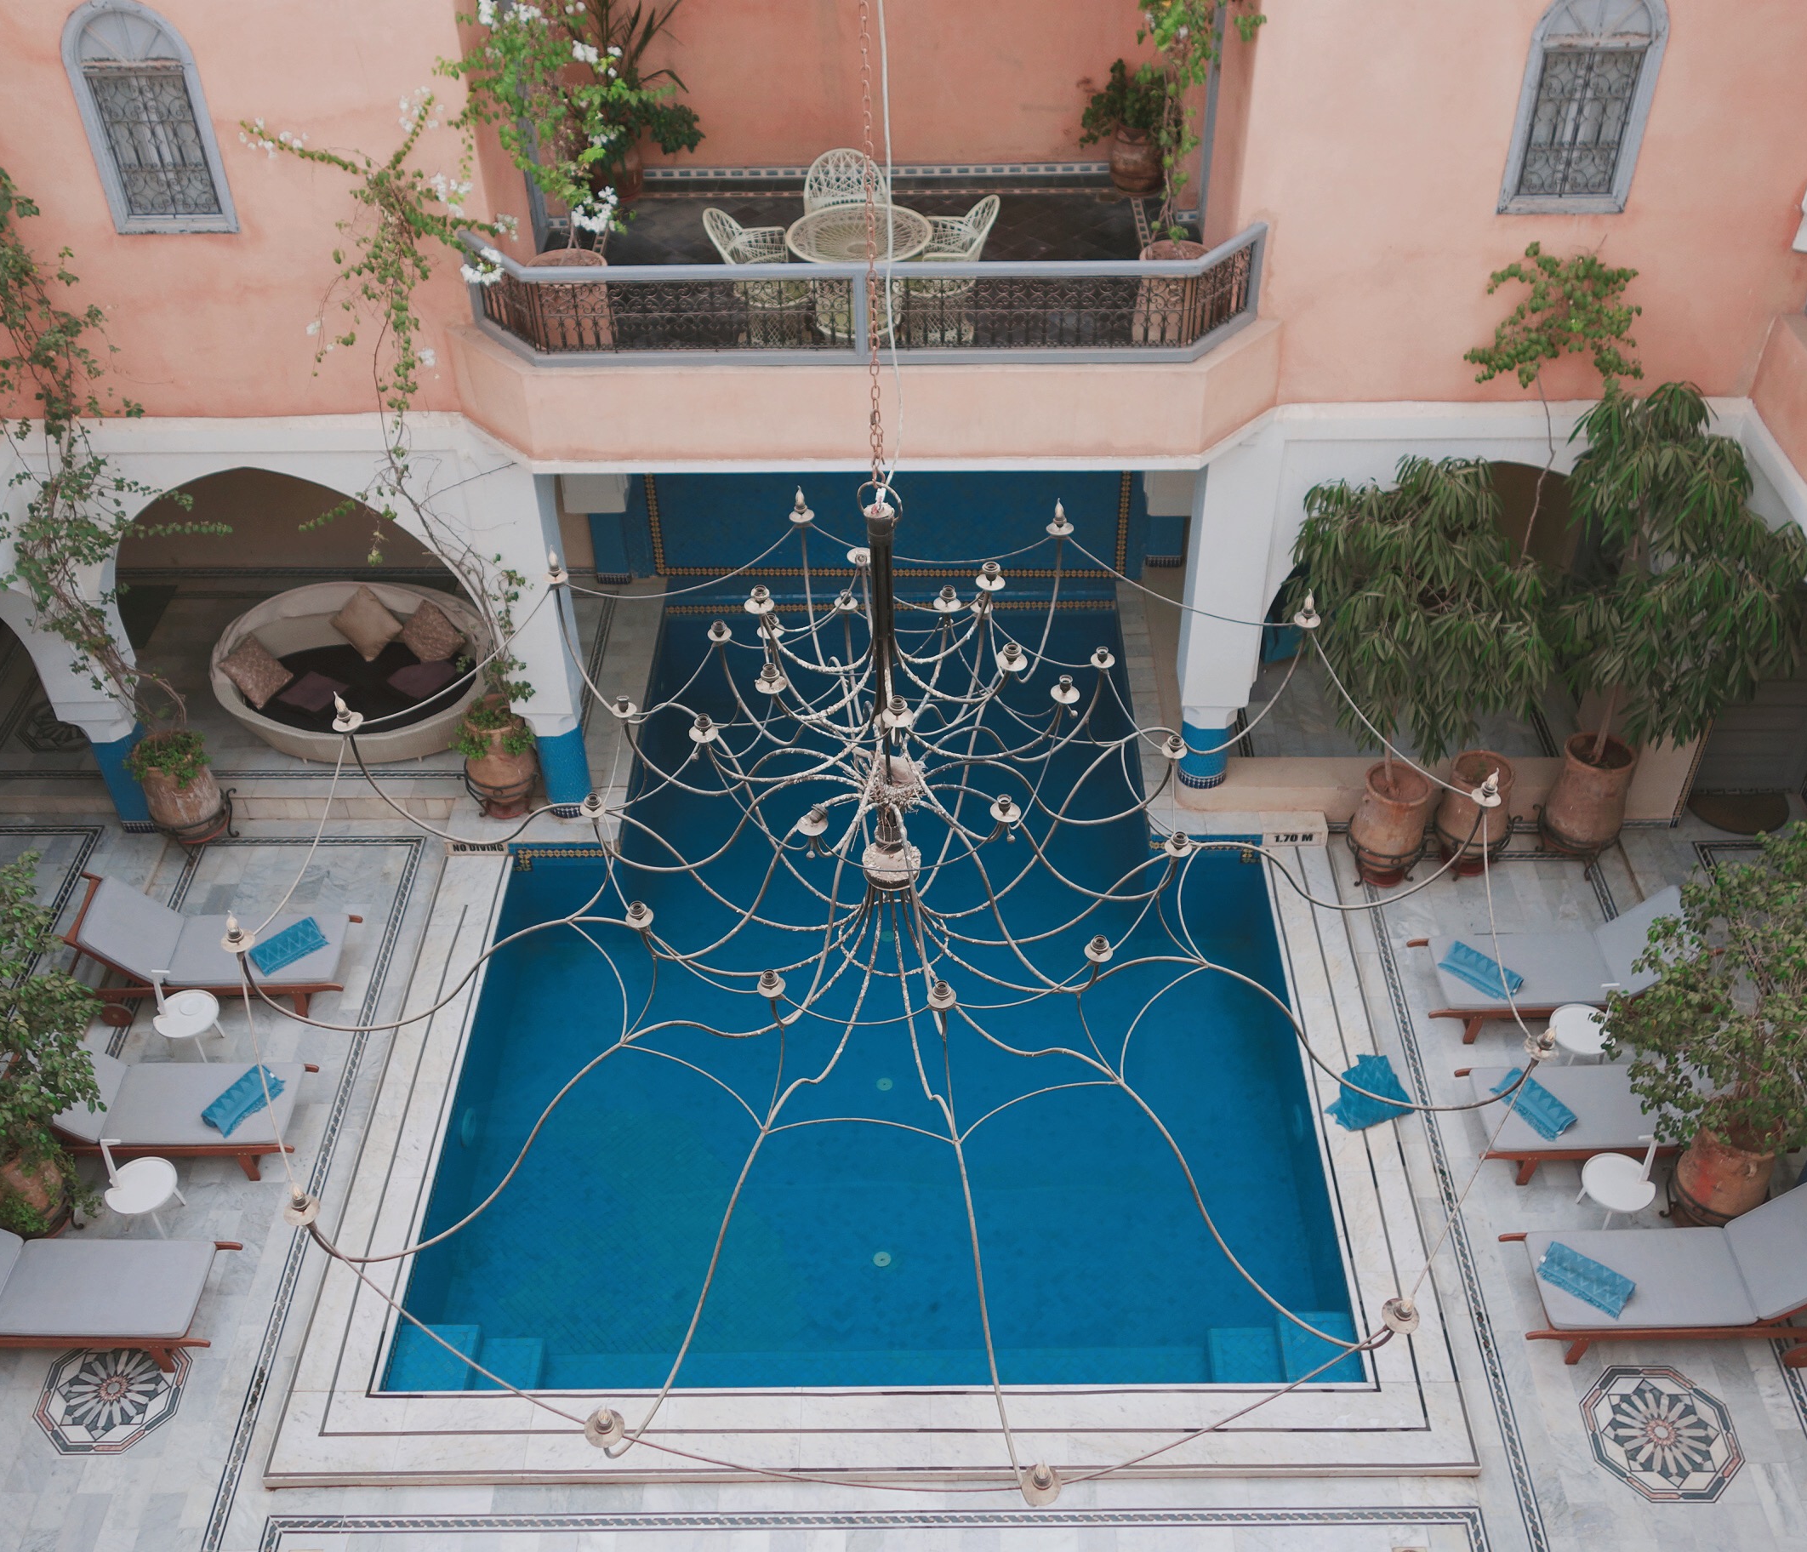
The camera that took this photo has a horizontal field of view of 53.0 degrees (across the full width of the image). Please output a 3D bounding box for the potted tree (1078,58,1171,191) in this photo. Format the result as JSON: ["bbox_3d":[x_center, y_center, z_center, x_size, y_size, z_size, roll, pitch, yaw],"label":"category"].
[{"bbox_3d":[1.590,-4.551,12.700,0.700,0.930,0.600,-1,41,1],"label":"potted tree"}]

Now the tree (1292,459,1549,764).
[{"bbox_3d":[3.522,-0.987,12.162,1.720,2.480,1.550,-1,41,1],"label":"tree"}]

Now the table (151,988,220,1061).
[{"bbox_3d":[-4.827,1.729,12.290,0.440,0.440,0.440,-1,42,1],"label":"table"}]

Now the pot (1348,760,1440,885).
[{"bbox_3d":[3.605,0.380,13.377,0.610,0.900,0.610,-1,41,1],"label":"pot"}]

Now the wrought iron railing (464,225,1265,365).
[{"bbox_3d":[-0.249,-2.877,10.903,4.820,0.610,0.570,-1,41,1],"label":"wrought iron railing"}]

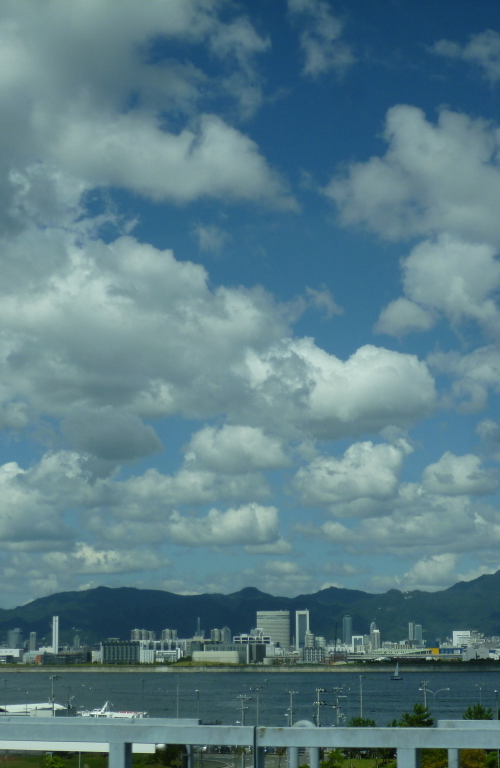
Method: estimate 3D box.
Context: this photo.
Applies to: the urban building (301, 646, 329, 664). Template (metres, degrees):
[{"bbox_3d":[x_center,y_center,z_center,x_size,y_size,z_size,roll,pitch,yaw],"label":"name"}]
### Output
[{"bbox_3d":[67.540,284.920,1488.840,25.000,18.300,18.000,0,-11,0],"label":"urban building"}]

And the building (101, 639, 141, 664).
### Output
[{"bbox_3d":[-131.220,276.480,1460.810,39.000,24.100,22.000,0,-11,0],"label":"building"}]

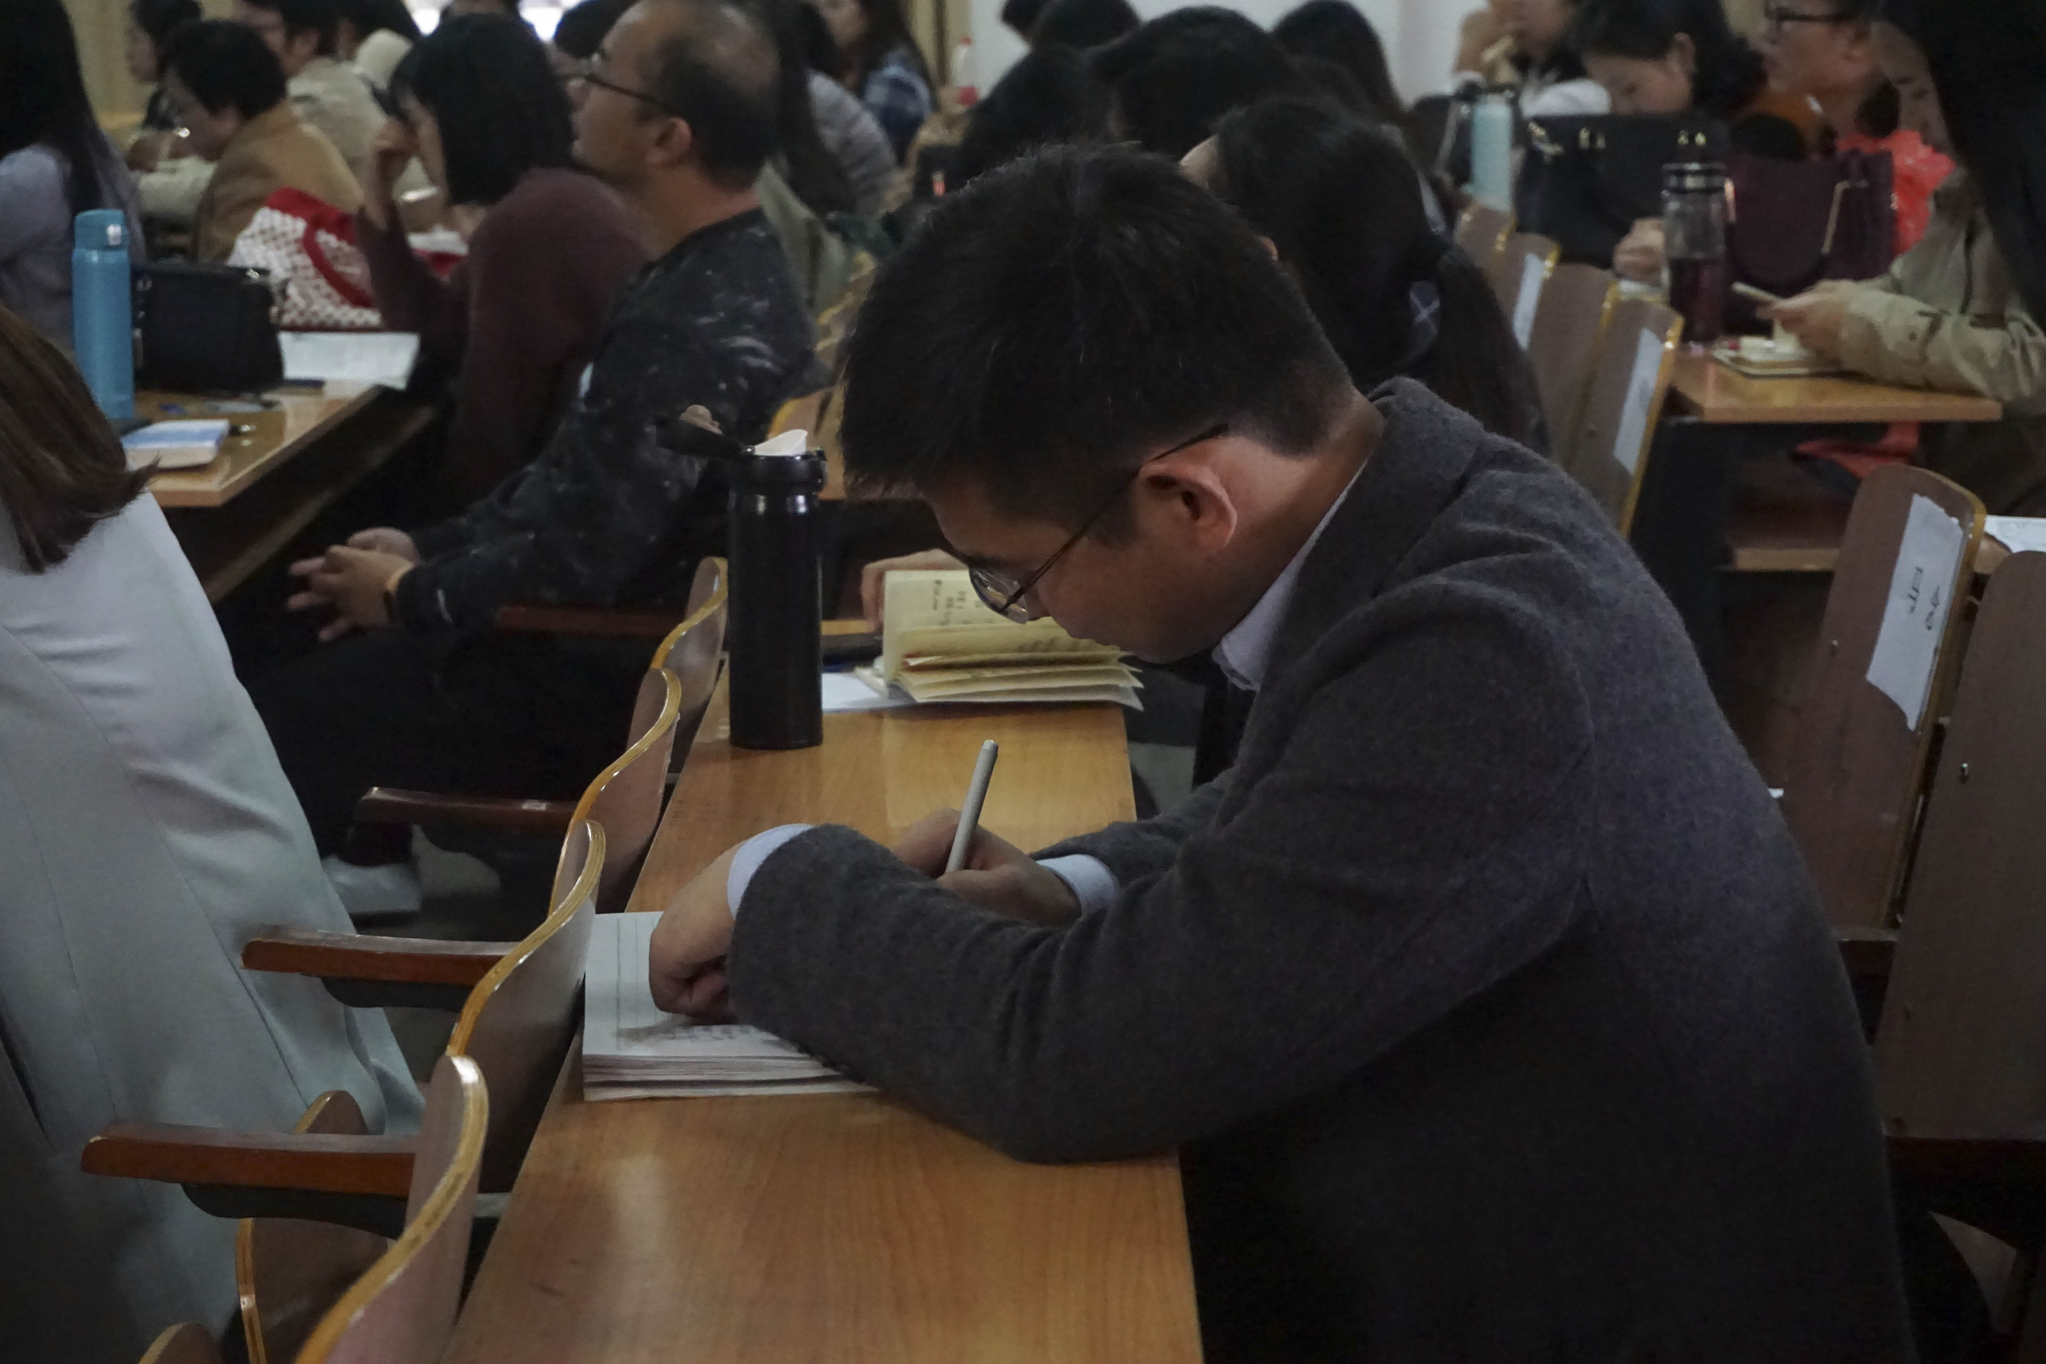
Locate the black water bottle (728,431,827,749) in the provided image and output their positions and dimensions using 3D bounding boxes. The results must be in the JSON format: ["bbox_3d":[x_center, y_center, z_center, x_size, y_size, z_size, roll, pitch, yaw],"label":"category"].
[{"bbox_3d":[-0.187,-0.071,3.220,0.074,0.236,0.074,0,10,0],"label":"black water bottle"}]

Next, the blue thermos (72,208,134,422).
[{"bbox_3d":[-1.162,-0.460,5.381,0.073,0.257,0.073,-6,12,-32],"label":"blue thermos"}]

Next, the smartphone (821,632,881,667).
[{"bbox_3d":[-0.148,-0.029,3.611,0.150,0.010,0.073,0,10,0],"label":"smartphone"}]

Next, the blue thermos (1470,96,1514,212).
[{"bbox_3d":[0.788,-0.859,7.129,0.067,0.236,0.067,0,10,0],"label":"blue thermos"}]

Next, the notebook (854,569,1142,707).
[{"bbox_3d":[-0.019,-0.035,3.428,0.220,0.090,0.190,0,10,0],"label":"notebook"}]

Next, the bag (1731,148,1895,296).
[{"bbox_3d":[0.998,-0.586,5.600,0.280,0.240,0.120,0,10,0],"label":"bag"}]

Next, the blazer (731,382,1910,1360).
[{"bbox_3d":[0.163,0.138,2.392,0.640,0.610,0.540,0,10,0],"label":"blazer"}]

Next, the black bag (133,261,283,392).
[{"bbox_3d":[-1.093,-0.477,5.736,0.195,0.165,0.090,0,10,0],"label":"black bag"}]

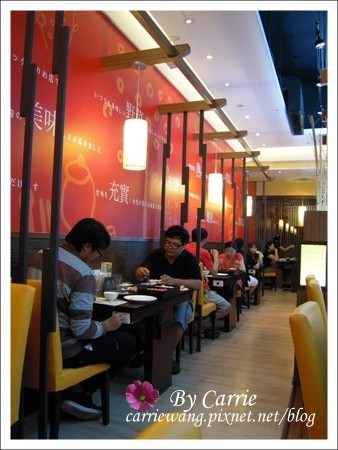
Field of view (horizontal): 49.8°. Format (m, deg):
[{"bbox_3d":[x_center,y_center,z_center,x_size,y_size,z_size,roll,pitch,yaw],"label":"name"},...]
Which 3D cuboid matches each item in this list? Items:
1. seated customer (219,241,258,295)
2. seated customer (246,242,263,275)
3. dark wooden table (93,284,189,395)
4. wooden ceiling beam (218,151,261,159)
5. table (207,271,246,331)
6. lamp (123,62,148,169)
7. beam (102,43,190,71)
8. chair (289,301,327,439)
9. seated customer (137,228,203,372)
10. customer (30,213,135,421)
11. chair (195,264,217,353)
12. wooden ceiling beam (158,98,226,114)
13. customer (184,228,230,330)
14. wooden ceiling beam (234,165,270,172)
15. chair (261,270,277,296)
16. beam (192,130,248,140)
[{"bbox_3d":[1.071,0.892,5.870,0.480,1.240,0.750,1,-3,23],"label":"seated customer"},{"bbox_3d":[1.917,1.030,8.075,0.460,1.230,0.720,1,-3,23],"label":"seated customer"},{"bbox_3d":[-0.331,0.976,3.109,0.695,0.750,1.050,1,-3,23],"label":"dark wooden table"},{"bbox_3d":[1.213,-1.219,6.371,0.770,0.075,0.075,1,-3,23],"label":"wooden ceiling beam"},{"bbox_3d":[0.636,1.110,5.405,0.695,0.750,1.020,1,-3,23],"label":"table"},{"bbox_3d":[-0.275,-0.937,3.147,0.240,0.920,0.240,2,-3,0],"label":"lamp"},{"bbox_3d":[-0.213,-1.449,3.157,0.810,0.095,0.090,1,-3,23],"label":"beam"},{"bbox_3d":[0.727,0.797,1.221,0.580,0.970,0.440,1,-3,23],"label":"chair"},{"bbox_3d":[-0.015,0.697,3.704,0.610,1.380,0.820,1,-3,23],"label":"seated customer"},{"bbox_3d":[-0.549,0.637,2.460,0.530,1.355,0.830,1,-3,23],"label":"customer"},{"bbox_3d":[0.302,0.940,4.497,0.440,0.970,0.580,1,-3,23],"label":"chair"},{"bbox_3d":[0.268,-1.383,4.298,0.810,0.095,0.090,1,-3,23],"label":"wooden ceiling beam"},{"bbox_3d":[0.452,0.753,4.683,0.610,1.385,0.810,0,-3,29],"label":"customer"},{"bbox_3d":[1.691,-1.151,7.482,0.770,0.075,0.075,1,-3,23],"label":"wooden ceiling beam"},{"bbox_3d":[2.683,1.280,9.889,0.550,0.950,0.440,1,-3,23],"label":"chair"},{"bbox_3d":[0.752,-1.316,5.449,0.810,0.095,0.090,1,-3,23],"label":"beam"}]

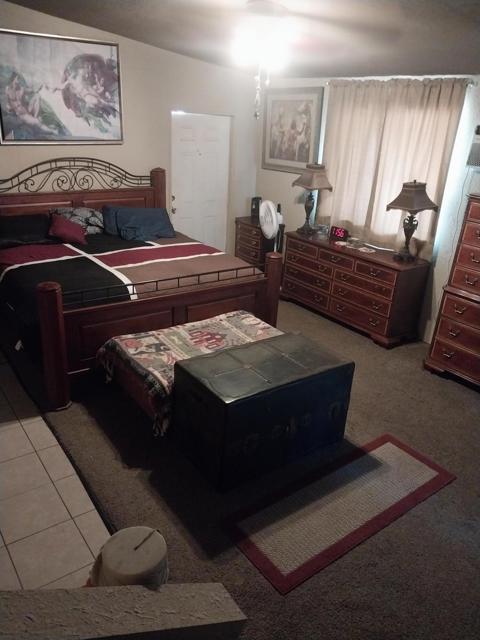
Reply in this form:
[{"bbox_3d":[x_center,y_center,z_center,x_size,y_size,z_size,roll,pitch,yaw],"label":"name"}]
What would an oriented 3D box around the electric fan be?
[{"bbox_3d":[0.320,-0.822,5.764,0.400,1.170,0.440,-6,24,-23],"label":"electric fan"}]

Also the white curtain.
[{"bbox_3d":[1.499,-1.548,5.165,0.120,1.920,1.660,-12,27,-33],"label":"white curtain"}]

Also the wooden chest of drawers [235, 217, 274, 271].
[{"bbox_3d":[0.266,-1.016,6.790,0.430,0.740,0.630,-12,27,-33],"label":"wooden chest of drawers"}]

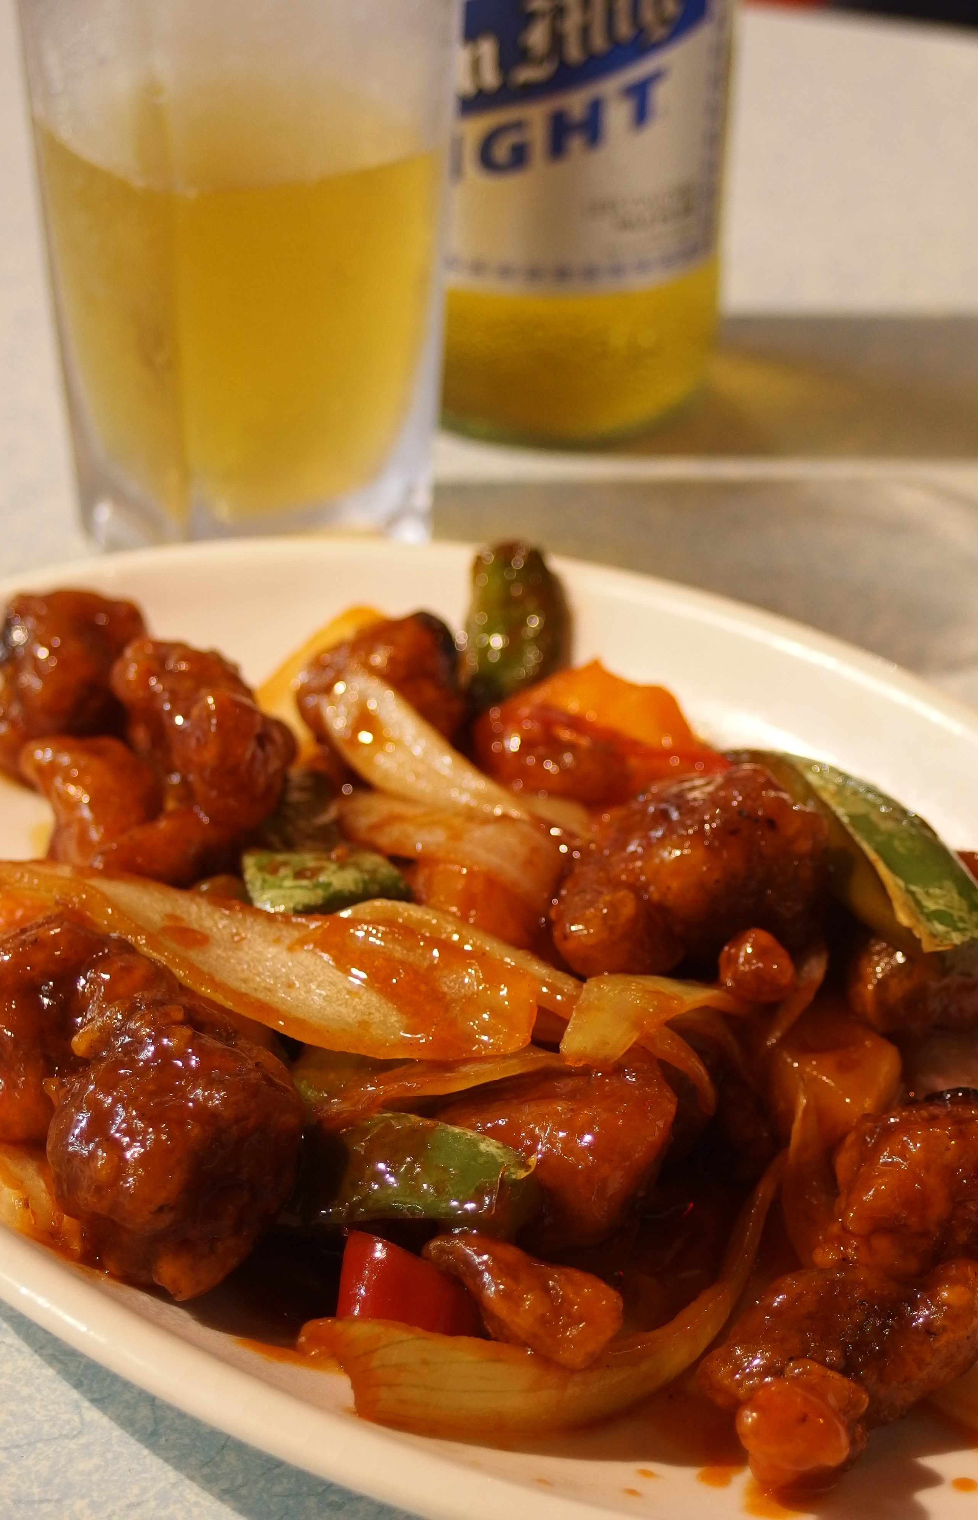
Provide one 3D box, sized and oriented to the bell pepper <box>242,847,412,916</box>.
[{"bbox_3d":[-0.021,0.017,0.350,0.024,0.010,0.016,0,34,0],"label":"bell pepper"}]

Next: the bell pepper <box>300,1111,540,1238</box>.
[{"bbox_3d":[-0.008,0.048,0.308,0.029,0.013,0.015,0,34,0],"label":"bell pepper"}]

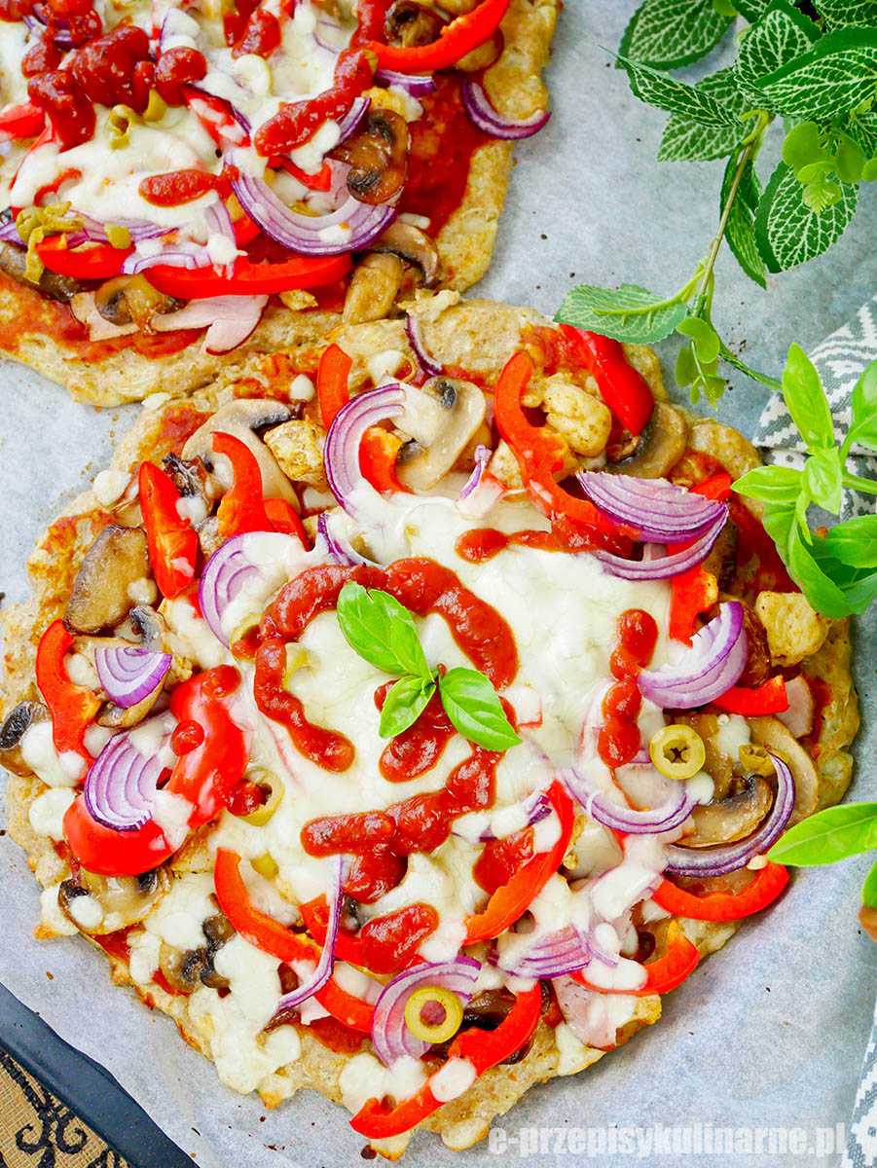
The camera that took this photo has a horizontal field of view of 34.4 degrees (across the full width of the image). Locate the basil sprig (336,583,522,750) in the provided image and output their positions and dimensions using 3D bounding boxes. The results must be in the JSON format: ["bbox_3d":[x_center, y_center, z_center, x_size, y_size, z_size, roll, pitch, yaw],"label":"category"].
[{"bbox_3d":[-0.010,0.032,0.468,0.039,0.018,0.082,-42,73,-16],"label":"basil sprig"}]

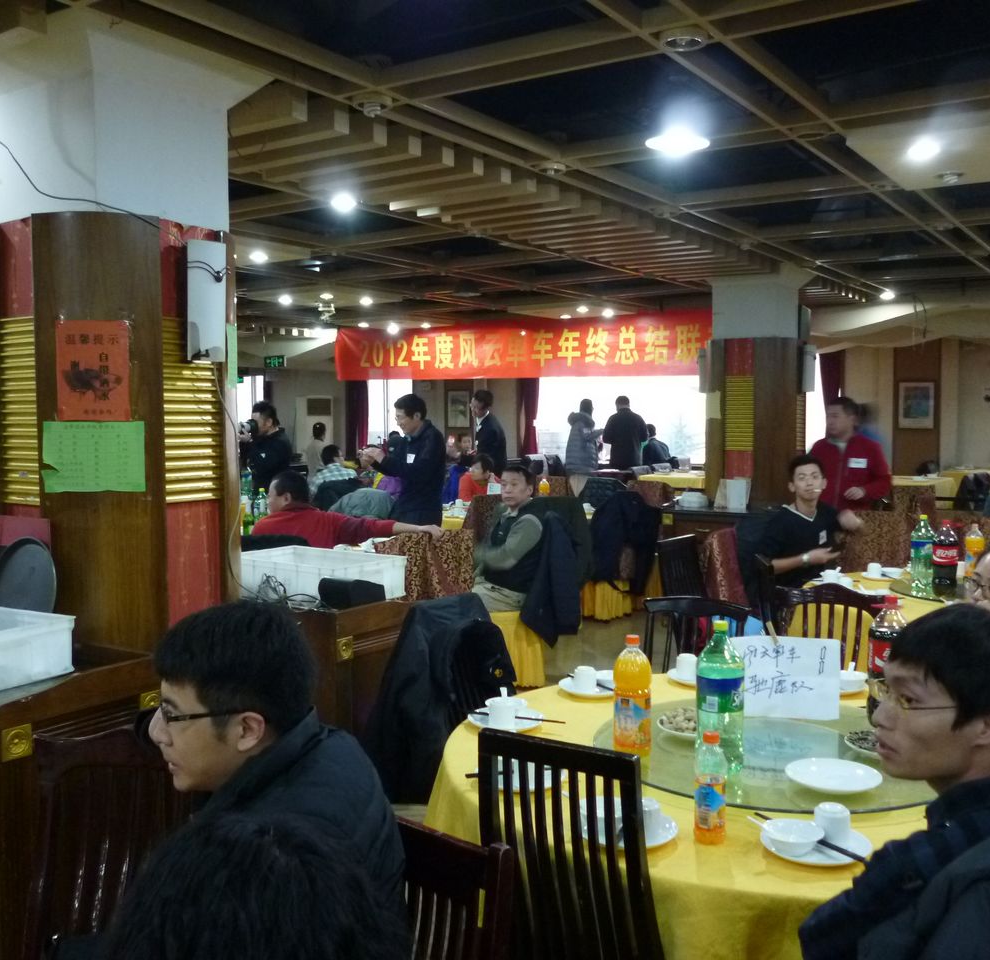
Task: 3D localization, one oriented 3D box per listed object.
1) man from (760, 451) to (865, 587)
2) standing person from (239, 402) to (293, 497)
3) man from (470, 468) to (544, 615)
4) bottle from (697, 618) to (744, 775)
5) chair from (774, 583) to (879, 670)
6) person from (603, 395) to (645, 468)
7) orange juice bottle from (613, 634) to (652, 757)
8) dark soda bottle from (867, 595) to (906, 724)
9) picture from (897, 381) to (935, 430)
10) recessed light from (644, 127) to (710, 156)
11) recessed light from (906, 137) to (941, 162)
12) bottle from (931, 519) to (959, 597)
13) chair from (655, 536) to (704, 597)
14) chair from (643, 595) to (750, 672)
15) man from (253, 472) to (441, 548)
[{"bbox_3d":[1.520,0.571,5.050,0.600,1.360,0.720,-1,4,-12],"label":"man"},{"bbox_3d":[-1.680,0.252,7.534,0.500,1.660,0.520,-1,4,-15],"label":"standing person"},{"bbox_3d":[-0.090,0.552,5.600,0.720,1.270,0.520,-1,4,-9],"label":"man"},{"bbox_3d":[0.507,0.479,2.324,0.106,0.322,0.106,0,4,0],"label":"bottle"},{"bbox_3d":[1.056,0.868,3.373,0.440,0.970,0.500,2,4,25],"label":"chair"},{"bbox_3d":[1.650,-0.191,13.317,0.560,1.765,0.380,0,4,-6],"label":"person"},{"bbox_3d":[0.322,0.499,2.412,0.089,0.282,0.089,1,4,12],"label":"orange juice bottle"},{"bbox_3d":[1.021,0.469,2.661,0.112,0.330,0.112,0,4,0],"label":"dark soda bottle"},{"bbox_3d":[5.333,-0.943,13.100,0.450,0.620,0.030,3,5,34],"label":"picture"},{"bbox_3d":[0.749,-1.396,4.271,0.260,0.080,0.260,0,4,0],"label":"recessed light"},{"bbox_3d":[1.815,-1.404,4.397,0.140,0.080,0.140,0,4,0],"label":"recessed light"},{"bbox_3d":[1.973,0.343,4.523,0.112,0.330,0.112,0,4,0],"label":"bottle"},{"bbox_3d":[1.053,0.772,4.822,0.500,0.970,0.430,3,5,37],"label":"chair"},{"bbox_3d":[0.646,0.905,3.597,0.450,0.890,0.500,2,4,25],"label":"chair"},{"bbox_3d":[-0.900,0.578,5.551,0.950,1.270,0.800,-2,4,-30],"label":"man"}]

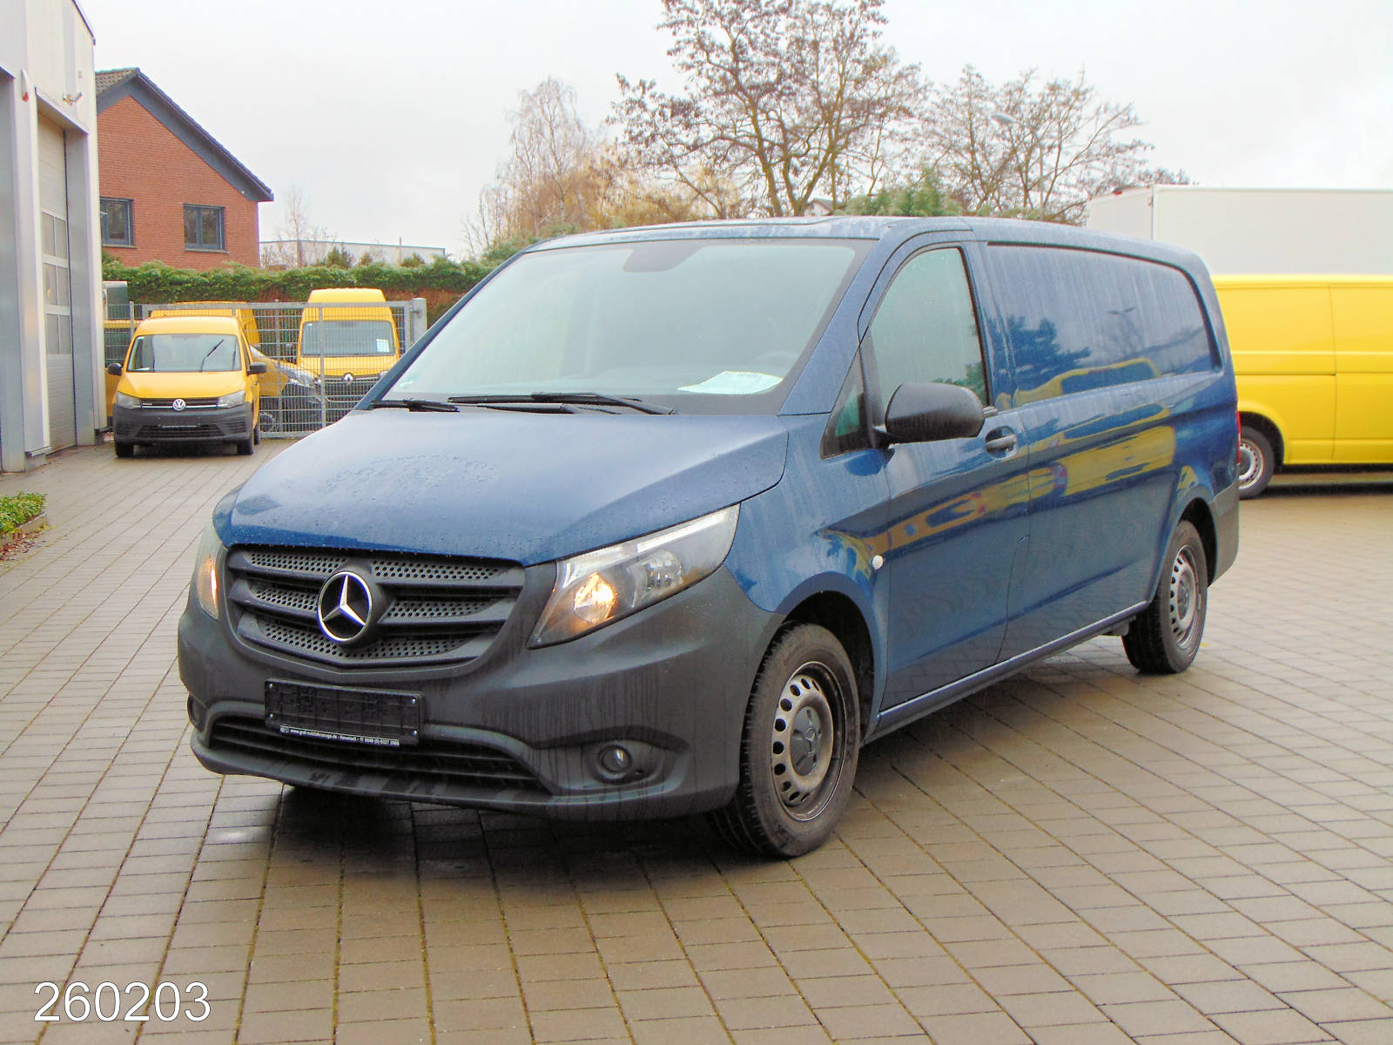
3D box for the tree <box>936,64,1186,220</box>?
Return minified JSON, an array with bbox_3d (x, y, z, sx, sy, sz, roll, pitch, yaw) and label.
[{"bbox_3d":[9.406,-7.567,52.374,6.720,8.500,6.050,0,5,10],"label":"tree"}]

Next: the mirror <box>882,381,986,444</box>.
[{"bbox_3d":[0.670,-0.320,5.850,0.240,0.180,0.200,2,6,31],"label":"mirror"}]

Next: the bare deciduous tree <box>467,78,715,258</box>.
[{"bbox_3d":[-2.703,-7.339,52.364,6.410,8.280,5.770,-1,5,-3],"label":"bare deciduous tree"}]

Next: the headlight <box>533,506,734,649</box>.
[{"bbox_3d":[-0.137,0.130,5.078,0.390,0.345,0.490,2,6,31],"label":"headlight"}]

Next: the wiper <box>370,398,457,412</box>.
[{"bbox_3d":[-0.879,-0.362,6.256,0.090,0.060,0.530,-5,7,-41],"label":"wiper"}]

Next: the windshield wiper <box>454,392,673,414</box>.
[{"bbox_3d":[-0.419,-0.337,5.885,0.820,0.075,0.100,2,6,31],"label":"windshield wiper"}]

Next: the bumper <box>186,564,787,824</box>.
[{"bbox_3d":[-0.767,0.395,5.438,1.900,0.650,0.630,2,6,31],"label":"bumper"}]

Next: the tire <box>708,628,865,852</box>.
[{"bbox_3d":[0.243,0.590,5.538,0.205,0.655,0.660,2,6,31],"label":"tire"}]

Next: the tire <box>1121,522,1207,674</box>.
[{"bbox_3d":[1.994,0.307,8.474,0.205,0.655,0.660,2,6,31],"label":"tire"}]

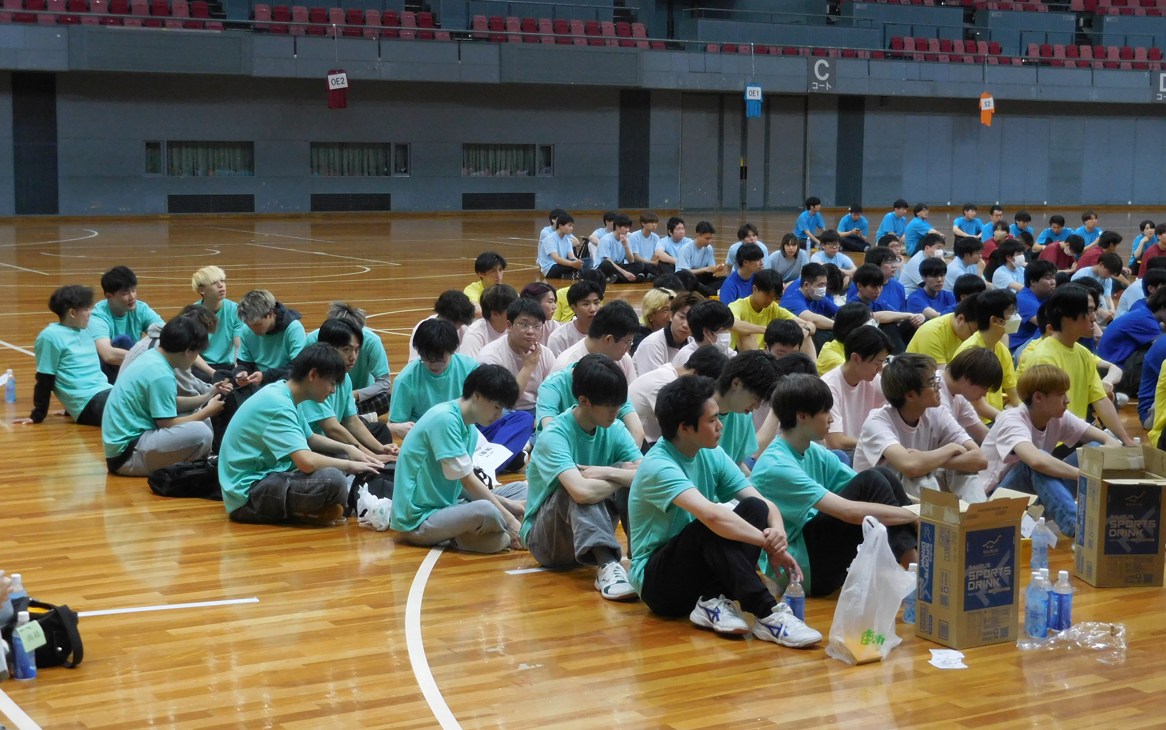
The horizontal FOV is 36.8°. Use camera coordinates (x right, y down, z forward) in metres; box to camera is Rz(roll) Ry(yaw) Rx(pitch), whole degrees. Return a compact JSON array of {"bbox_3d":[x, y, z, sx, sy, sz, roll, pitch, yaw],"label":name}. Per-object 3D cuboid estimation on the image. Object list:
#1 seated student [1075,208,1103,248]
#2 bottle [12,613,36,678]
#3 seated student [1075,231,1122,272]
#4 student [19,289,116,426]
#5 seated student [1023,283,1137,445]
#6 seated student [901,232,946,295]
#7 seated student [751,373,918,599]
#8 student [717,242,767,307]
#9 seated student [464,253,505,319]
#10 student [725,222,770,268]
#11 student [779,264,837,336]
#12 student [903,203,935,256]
[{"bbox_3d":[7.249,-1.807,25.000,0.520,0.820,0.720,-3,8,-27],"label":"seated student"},{"bbox_3d":[-1.748,0.880,5.485,0.068,0.210,0.068,1,7,0],"label":"bottle"},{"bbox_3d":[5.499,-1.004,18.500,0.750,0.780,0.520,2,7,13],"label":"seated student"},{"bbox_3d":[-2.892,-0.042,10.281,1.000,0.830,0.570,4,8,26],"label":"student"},{"bbox_3d":[2.648,0.080,9.093,0.580,0.940,0.750,-6,10,-44],"label":"seated student"},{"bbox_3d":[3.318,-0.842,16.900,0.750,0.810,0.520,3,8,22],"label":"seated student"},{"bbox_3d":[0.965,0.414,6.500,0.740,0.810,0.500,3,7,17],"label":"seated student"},{"bbox_3d":[1.461,-0.621,15.140,0.530,0.830,0.740,-7,10,-45],"label":"student"},{"bbox_3d":[-0.717,-0.428,13.200,0.720,0.820,0.520,7,9,41],"label":"seated student"},{"bbox_3d":[1.821,-1.159,19.400,0.550,0.830,0.750,-2,8,-18],"label":"student"},{"bbox_3d":[1.668,-0.274,12.361,0.550,0.840,0.740,-5,9,-40],"label":"student"},{"bbox_3d":[5.315,-2.076,27.000,0.780,0.830,0.520,3,8,18],"label":"student"}]

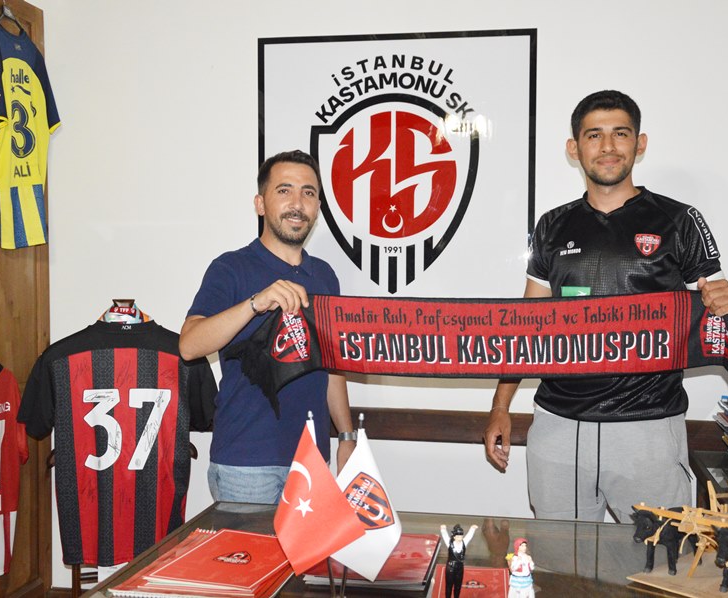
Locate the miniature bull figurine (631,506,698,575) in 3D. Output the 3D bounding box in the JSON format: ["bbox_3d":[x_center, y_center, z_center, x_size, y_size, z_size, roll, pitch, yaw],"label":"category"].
[{"bbox_3d":[0.582,0.452,1.853,0.152,0.120,0.062,-3,5,-42],"label":"miniature bull figurine"}]

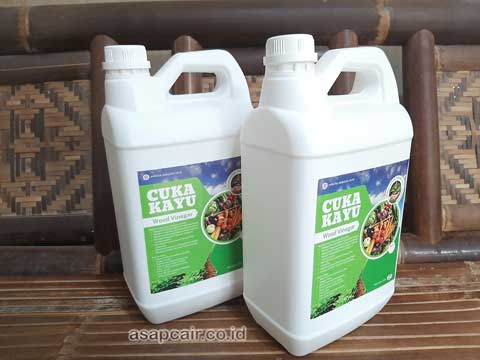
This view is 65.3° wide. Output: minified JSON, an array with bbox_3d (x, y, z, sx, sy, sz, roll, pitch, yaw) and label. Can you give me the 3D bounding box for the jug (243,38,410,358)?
[{"bbox_3d":[0.093,0.013,0.415,0.170,0.320,0.116,-14,22,-32],"label":"jug"}]

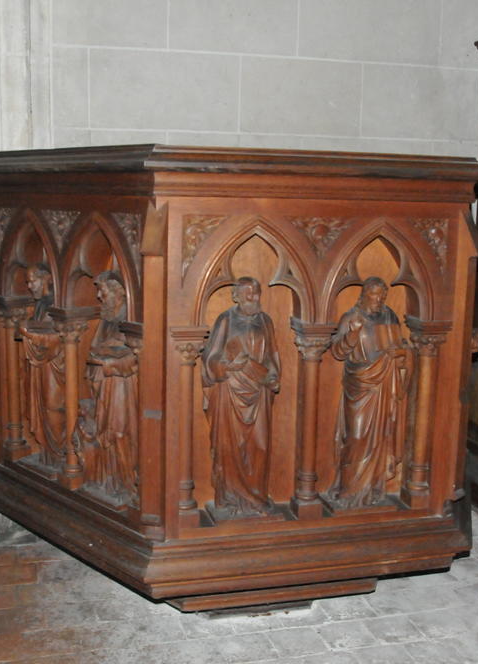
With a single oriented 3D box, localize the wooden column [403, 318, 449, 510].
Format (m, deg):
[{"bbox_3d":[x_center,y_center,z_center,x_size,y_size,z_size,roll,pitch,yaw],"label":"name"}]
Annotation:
[{"bbox_3d":[0.525,0.234,2.167,0.098,0.543,0.112,-1,10,-14],"label":"wooden column"}]

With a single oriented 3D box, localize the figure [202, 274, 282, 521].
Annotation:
[{"bbox_3d":[0.009,0.185,2.047,0.207,0.657,0.105,-1,10,-14],"label":"figure"}]

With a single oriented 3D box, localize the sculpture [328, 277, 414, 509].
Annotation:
[{"bbox_3d":[0.352,0.177,2.130,0.207,0.659,0.105,-1,10,-14],"label":"sculpture"}]

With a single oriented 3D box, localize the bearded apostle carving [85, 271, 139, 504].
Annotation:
[{"bbox_3d":[-0.359,0.160,2.144,0.193,0.657,0.105,10,13,43],"label":"bearded apostle carving"}]

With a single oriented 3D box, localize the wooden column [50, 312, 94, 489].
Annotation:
[{"bbox_3d":[-0.499,0.194,2.263,0.095,0.543,0.112,10,13,43],"label":"wooden column"}]

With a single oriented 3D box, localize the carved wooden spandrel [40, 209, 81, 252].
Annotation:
[{"bbox_3d":[-0.553,-0.313,2.332,0.210,0.134,0.030,11,13,43],"label":"carved wooden spandrel"}]

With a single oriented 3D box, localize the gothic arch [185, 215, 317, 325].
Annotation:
[{"bbox_3d":[0.038,-0.163,1.968,0.335,0.287,0.087,-1,10,-14],"label":"gothic arch"}]

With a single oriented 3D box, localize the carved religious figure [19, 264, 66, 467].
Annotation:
[{"bbox_3d":[-0.611,0.112,2.379,0.190,0.654,0.105,10,13,43],"label":"carved religious figure"}]

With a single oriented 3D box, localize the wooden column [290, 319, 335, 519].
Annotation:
[{"bbox_3d":[0.191,0.240,2.086,0.099,0.543,0.112,-1,10,-14],"label":"wooden column"}]

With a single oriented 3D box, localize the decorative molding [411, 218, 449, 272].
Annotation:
[{"bbox_3d":[0.520,-0.231,2.040,0.106,0.147,0.025,-1,10,-14],"label":"decorative molding"}]

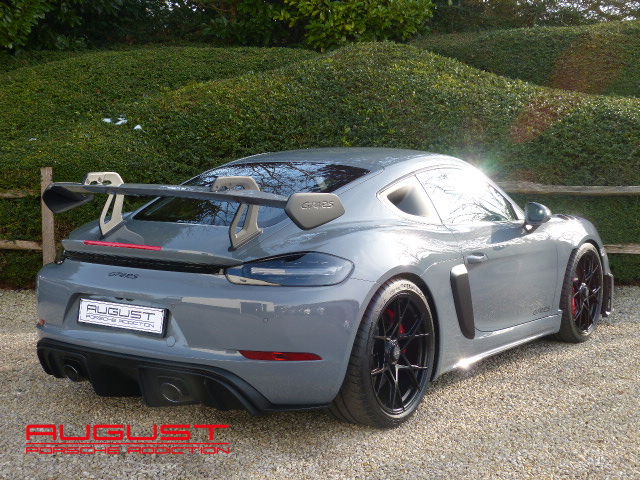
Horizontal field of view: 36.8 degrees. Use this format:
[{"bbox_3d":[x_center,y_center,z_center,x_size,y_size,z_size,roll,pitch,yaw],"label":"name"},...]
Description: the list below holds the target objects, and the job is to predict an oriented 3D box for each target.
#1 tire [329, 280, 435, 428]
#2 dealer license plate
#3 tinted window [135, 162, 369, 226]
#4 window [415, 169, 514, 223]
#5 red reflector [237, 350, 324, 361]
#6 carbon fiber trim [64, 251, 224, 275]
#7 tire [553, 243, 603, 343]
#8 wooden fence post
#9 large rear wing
[{"bbox_3d":[0.257,0.503,4.434,0.305,0.685,0.685,4,6,35],"label":"tire"},{"bbox_3d":[-0.854,0.326,4.153,0.530,0.120,0.025,4,-2,35],"label":"dealer license plate"},{"bbox_3d":[-0.350,-0.245,4.815,1.010,0.070,0.905,4,24,35],"label":"tinted window"},{"bbox_3d":[0.800,-0.243,5.218,0.060,0.345,0.950,-36,-17,32],"label":"window"},{"bbox_3d":[-0.163,0.474,3.932,0.335,0.036,0.045,1,5,9],"label":"red reflector"},{"bbox_3d":[-0.810,0.091,4.192,0.980,0.050,0.080,4,6,35],"label":"carbon fiber trim"},{"bbox_3d":[1.692,0.342,6.453,0.250,0.680,0.680,4,6,35],"label":"tire"},{"bbox_3d":[-2.495,-0.118,8.848,0.110,1.108,0.090,0,5,-6],"label":"wooden fence post"},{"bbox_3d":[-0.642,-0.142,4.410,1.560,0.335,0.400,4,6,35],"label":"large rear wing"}]

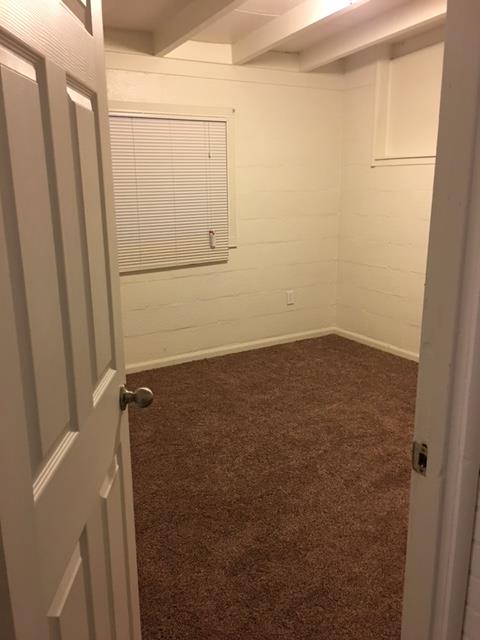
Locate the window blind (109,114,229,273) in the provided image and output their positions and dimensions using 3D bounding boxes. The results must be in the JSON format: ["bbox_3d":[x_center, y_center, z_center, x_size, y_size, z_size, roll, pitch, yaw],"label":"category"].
[{"bbox_3d":[-0.480,-0.904,3.873,0.897,1.073,0.050,-9,16,-29],"label":"window blind"}]

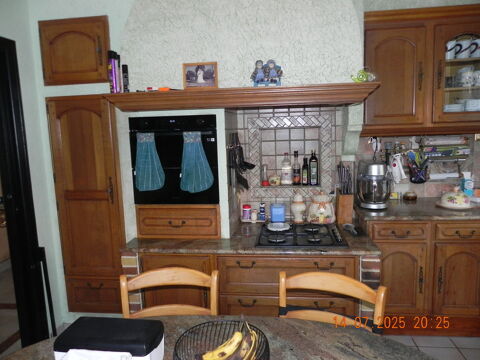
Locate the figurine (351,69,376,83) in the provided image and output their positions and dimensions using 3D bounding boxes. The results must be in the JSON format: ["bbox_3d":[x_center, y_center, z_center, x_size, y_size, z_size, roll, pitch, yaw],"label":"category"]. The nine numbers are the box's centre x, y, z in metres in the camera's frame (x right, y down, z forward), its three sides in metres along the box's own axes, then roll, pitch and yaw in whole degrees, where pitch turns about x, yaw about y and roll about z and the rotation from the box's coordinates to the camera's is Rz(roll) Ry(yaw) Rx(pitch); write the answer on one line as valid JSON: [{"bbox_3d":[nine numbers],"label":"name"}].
[{"bbox_3d":[0.746,-0.620,2.178,0.146,0.084,0.071,-1,7,7],"label":"figurine"}]

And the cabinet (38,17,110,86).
[{"bbox_3d":[-1.052,-0.853,2.501,0.461,0.408,0.367,-1,7,7],"label":"cabinet"}]

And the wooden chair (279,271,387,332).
[{"bbox_3d":[0.270,0.830,1.262,0.431,0.898,0.457,2,9,26],"label":"wooden chair"}]

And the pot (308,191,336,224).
[{"bbox_3d":[0.633,0.215,2.823,0.216,0.251,0.173,-1,8,8],"label":"pot"}]

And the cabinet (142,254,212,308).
[{"bbox_3d":[-0.376,0.705,2.655,0.507,0.540,0.558,-1,8,8],"label":"cabinet"}]

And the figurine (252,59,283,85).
[{"bbox_3d":[0.175,-0.683,2.329,0.203,0.183,0.102,-1,8,8],"label":"figurine"}]

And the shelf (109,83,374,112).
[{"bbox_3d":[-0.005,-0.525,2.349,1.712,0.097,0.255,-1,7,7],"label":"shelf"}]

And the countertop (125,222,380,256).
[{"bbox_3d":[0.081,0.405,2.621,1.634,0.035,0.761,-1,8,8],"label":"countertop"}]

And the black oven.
[{"bbox_3d":[-0.418,-0.161,2.699,0.595,0.595,0.550,-1,8,8],"label":"black oven"}]

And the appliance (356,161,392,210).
[{"bbox_3d":[1.041,0.020,2.834,0.245,0.357,0.347,-1,7,7],"label":"appliance"}]

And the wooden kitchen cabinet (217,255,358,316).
[{"bbox_3d":[0.332,0.737,2.577,0.877,0.630,0.592,-1,7,7],"label":"wooden kitchen cabinet"}]

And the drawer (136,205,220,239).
[{"bbox_3d":[-0.411,0.269,2.749,0.604,0.236,0.469,-1,7,7],"label":"drawer"}]

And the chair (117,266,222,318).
[{"bbox_3d":[-0.280,0.850,1.389,0.440,0.885,0.480,-2,8,-1],"label":"chair"}]

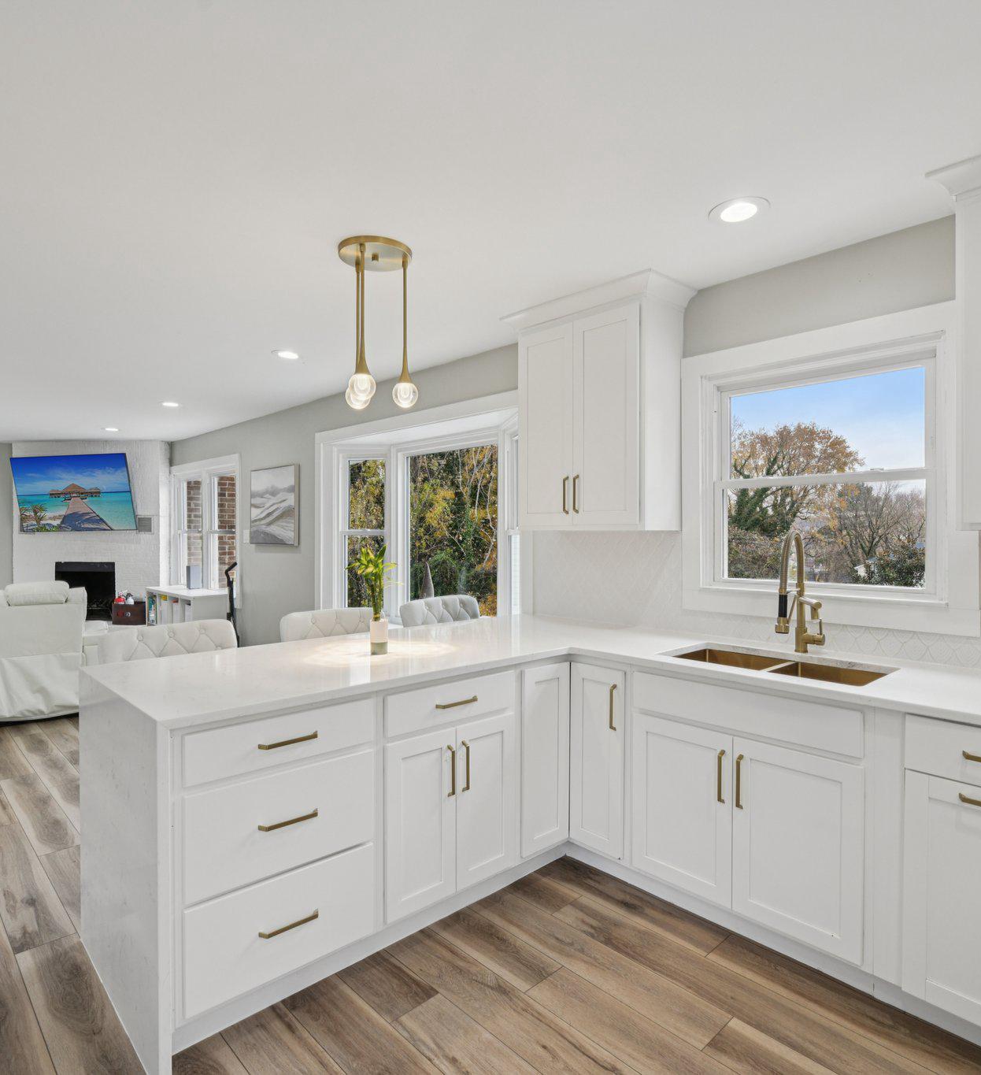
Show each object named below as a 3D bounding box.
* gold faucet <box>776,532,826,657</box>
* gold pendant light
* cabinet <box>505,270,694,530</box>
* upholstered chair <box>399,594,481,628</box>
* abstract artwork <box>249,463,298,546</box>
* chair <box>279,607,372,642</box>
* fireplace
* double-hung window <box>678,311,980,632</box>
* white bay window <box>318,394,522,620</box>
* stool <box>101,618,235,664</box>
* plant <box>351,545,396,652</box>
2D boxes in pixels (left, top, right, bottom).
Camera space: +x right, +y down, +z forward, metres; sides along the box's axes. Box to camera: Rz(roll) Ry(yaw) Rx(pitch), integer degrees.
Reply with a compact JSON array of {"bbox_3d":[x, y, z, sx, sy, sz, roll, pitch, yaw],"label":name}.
[{"bbox_3d":[1.124,0.201,2.442,0.230,0.460,0.115,-1,1,-43],"label":"gold faucet"},{"bbox_3d":[-0.441,-0.804,2.584,0.300,0.600,0.300,0,1,0],"label":"gold pendant light"},{"bbox_3d":[0.482,-0.557,3.160,0.360,1.055,0.870,-1,1,-43],"label":"cabinet"},{"bbox_3d":[-0.111,0.838,3.550,0.520,0.985,0.560,0,1,-43],"label":"upholstered chair"},{"bbox_3d":[-1.958,-0.281,6.081,0.040,0.700,0.885,0,1,-43],"label":"abstract artwork"},{"bbox_3d":[-0.656,0.844,3.085,0.500,0.980,0.540,-1,1,-43],"label":"chair"},{"bbox_3d":[-4.934,0.664,8.360,0.730,0.725,0.360,0,1,2],"label":"fireplace"},{"bbox_3d":[1.256,-0.237,2.615,0.110,1.115,1.100,-1,1,-43],"label":"double-hung window"},{"bbox_3d":[-0.470,-0.057,4.804,0.430,1.580,2.420,0,1,-43],"label":"white bay window"},{"bbox_3d":[-1.137,0.848,2.583,0.520,0.982,0.560,0,1,-43],"label":"stool"},{"bbox_3d":[-0.426,0.228,2.485,0.170,0.400,0.170,0,1,0],"label":"plant"}]

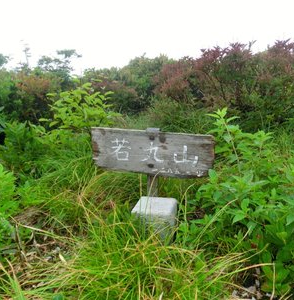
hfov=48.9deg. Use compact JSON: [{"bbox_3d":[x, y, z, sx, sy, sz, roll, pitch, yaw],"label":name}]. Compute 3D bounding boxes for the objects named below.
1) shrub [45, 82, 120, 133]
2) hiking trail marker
[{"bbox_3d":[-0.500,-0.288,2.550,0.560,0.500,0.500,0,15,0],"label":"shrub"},{"bbox_3d":[-0.007,0.131,1.326,0.541,0.412,0.247,4,15,16],"label":"hiking trail marker"}]

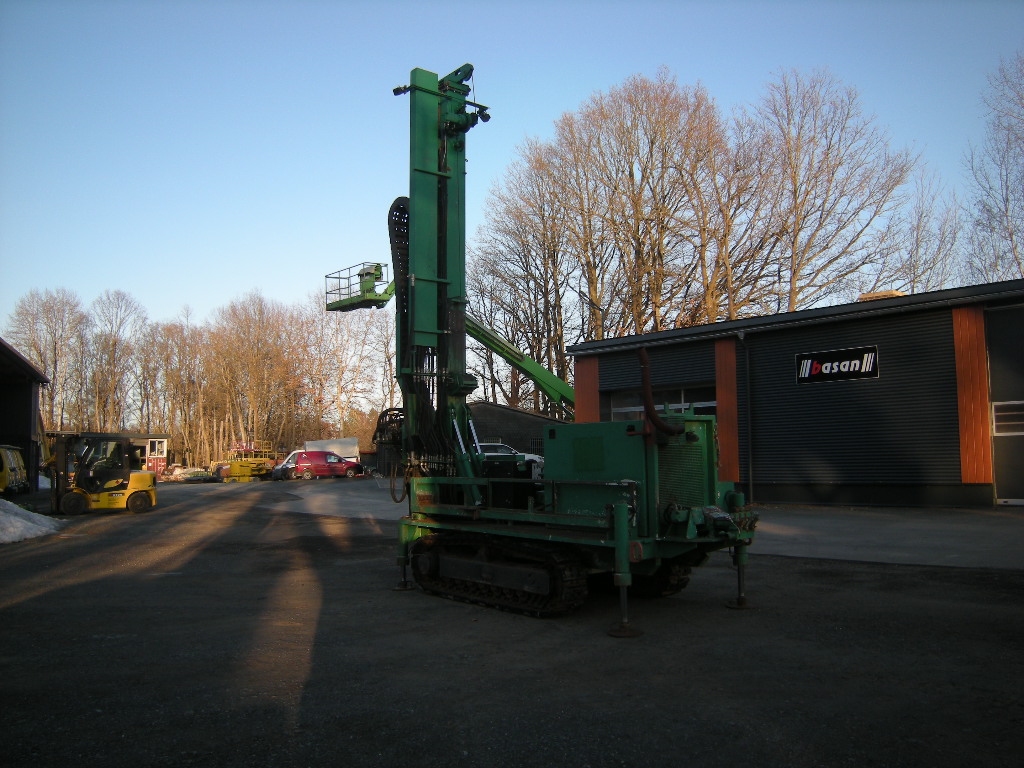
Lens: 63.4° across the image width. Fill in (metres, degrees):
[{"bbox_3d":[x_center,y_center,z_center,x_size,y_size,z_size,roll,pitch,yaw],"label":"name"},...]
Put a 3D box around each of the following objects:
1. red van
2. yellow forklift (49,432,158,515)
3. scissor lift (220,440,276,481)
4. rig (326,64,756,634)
[{"bbox_3d":[-11.600,5.220,52.500,4.350,1.840,1.820,2,-6,-17],"label":"red van"},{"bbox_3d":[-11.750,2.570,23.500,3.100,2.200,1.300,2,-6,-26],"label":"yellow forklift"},{"bbox_3d":[-15.450,4.500,48.300,3.000,2.500,1.700,2,-6,-18],"label":"scissor lift"},{"bbox_3d":[0.224,-1.039,10.345,2.280,7.150,5.150,5,-7,-41],"label":"rig"}]

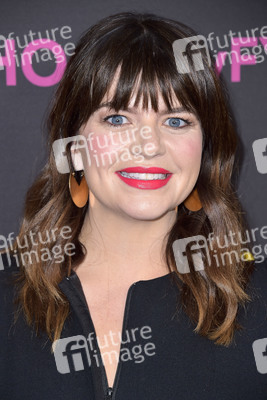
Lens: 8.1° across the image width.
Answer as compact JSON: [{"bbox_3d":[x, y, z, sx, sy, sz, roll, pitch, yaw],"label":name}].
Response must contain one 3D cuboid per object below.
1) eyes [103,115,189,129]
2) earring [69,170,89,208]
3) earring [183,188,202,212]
[{"bbox_3d":[0.013,-0.082,1.985,0.091,0.013,0.020,2,0,-9],"label":"eyes"},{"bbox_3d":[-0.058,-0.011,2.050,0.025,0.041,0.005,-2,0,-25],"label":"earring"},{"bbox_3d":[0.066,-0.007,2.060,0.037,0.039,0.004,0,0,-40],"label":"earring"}]

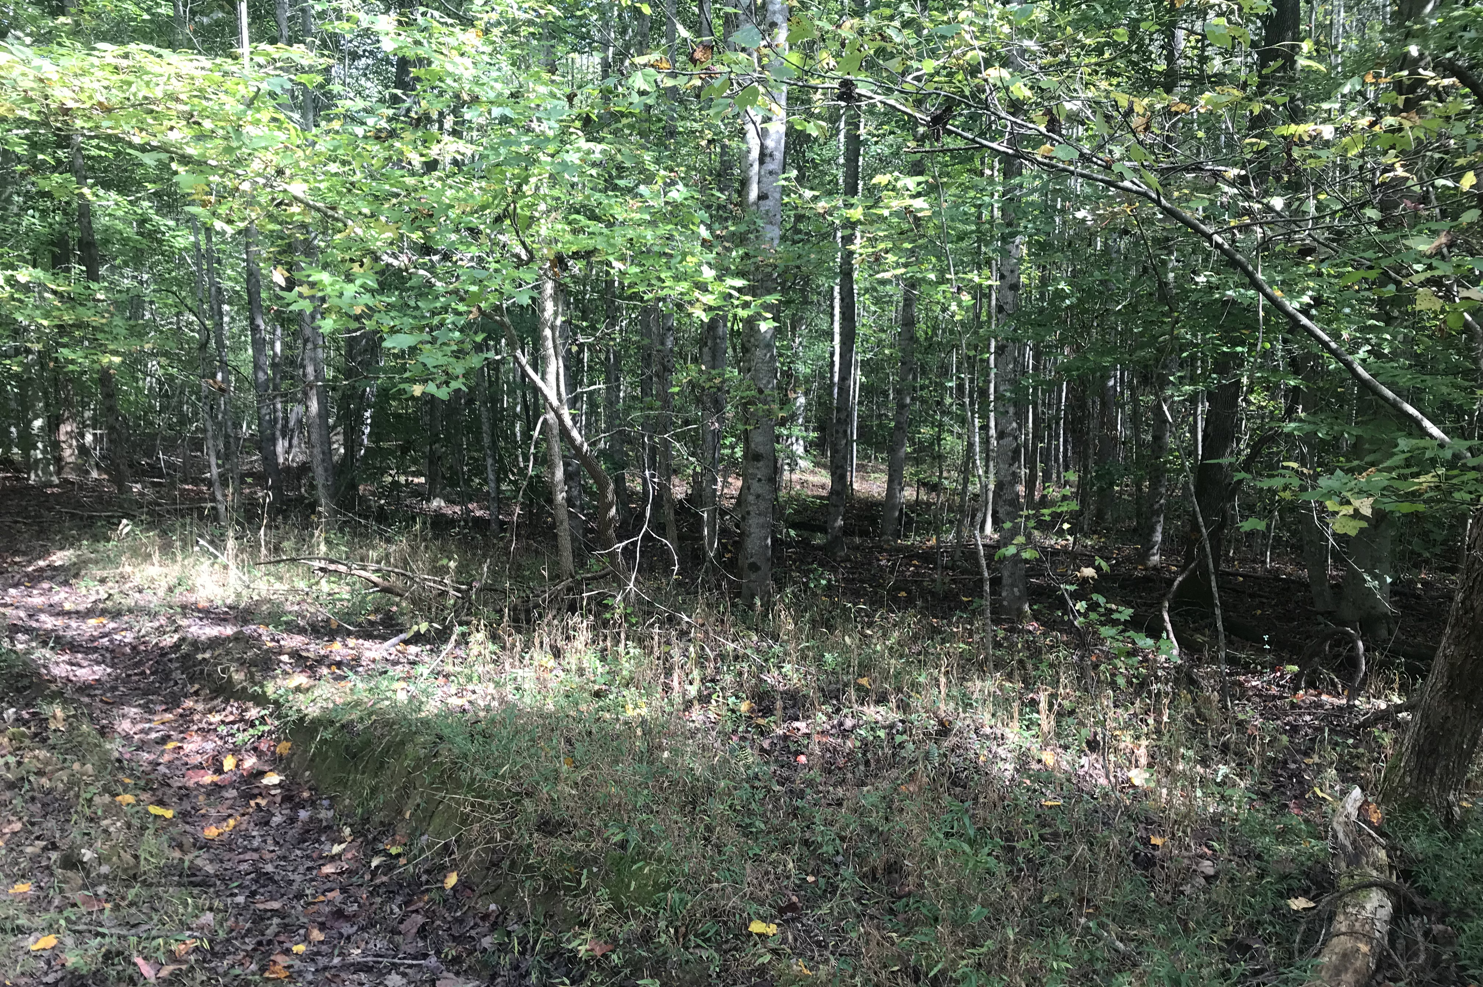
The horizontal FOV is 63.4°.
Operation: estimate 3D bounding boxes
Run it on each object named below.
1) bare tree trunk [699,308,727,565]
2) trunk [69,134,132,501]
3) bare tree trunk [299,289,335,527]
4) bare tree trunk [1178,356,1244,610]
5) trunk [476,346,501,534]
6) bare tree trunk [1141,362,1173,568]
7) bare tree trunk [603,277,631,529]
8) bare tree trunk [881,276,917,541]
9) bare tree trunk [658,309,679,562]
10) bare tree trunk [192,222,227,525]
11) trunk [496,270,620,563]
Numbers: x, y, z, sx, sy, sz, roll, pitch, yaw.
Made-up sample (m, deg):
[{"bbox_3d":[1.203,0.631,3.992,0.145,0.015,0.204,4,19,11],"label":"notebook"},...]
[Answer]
[{"bbox_3d":[-0.225,-0.478,9.642,0.217,1.985,0.193,0,6,0],"label":"bare tree trunk"},{"bbox_3d":[-7.595,-2.062,14.308,0.501,4.311,0.350,0,6,0],"label":"trunk"},{"bbox_3d":[-4.248,-0.853,12.075,0.260,2.372,0.182,0,6,0],"label":"bare tree trunk"},{"bbox_3d":[3.148,-0.096,8.173,0.368,1.682,0.257,0,6,0],"label":"bare tree trunk"},{"bbox_3d":[-2.415,-0.496,11.498,0.204,1.782,0.143,0,6,0],"label":"trunk"},{"bbox_3d":[3.316,-0.244,9.639,0.199,1.670,0.139,0,6,0],"label":"bare tree trunk"},{"bbox_3d":[-1.253,-0.967,12.148,0.253,2.537,0.177,0,6,0],"label":"bare tree trunk"},{"bbox_3d":[1.447,-0.776,11.098,0.297,2.424,0.208,0,6,0],"label":"bare tree trunk"},{"bbox_3d":[-0.605,-0.518,10.012,0.169,2.136,0.118,0,6,0],"label":"bare tree trunk"},{"bbox_3d":[-5.344,-1.190,12.107,0.220,3.037,0.154,0,6,0],"label":"bare tree trunk"},{"bbox_3d":[-1.416,-0.575,9.218,0.937,2.271,0.500,0,6,0],"label":"trunk"}]

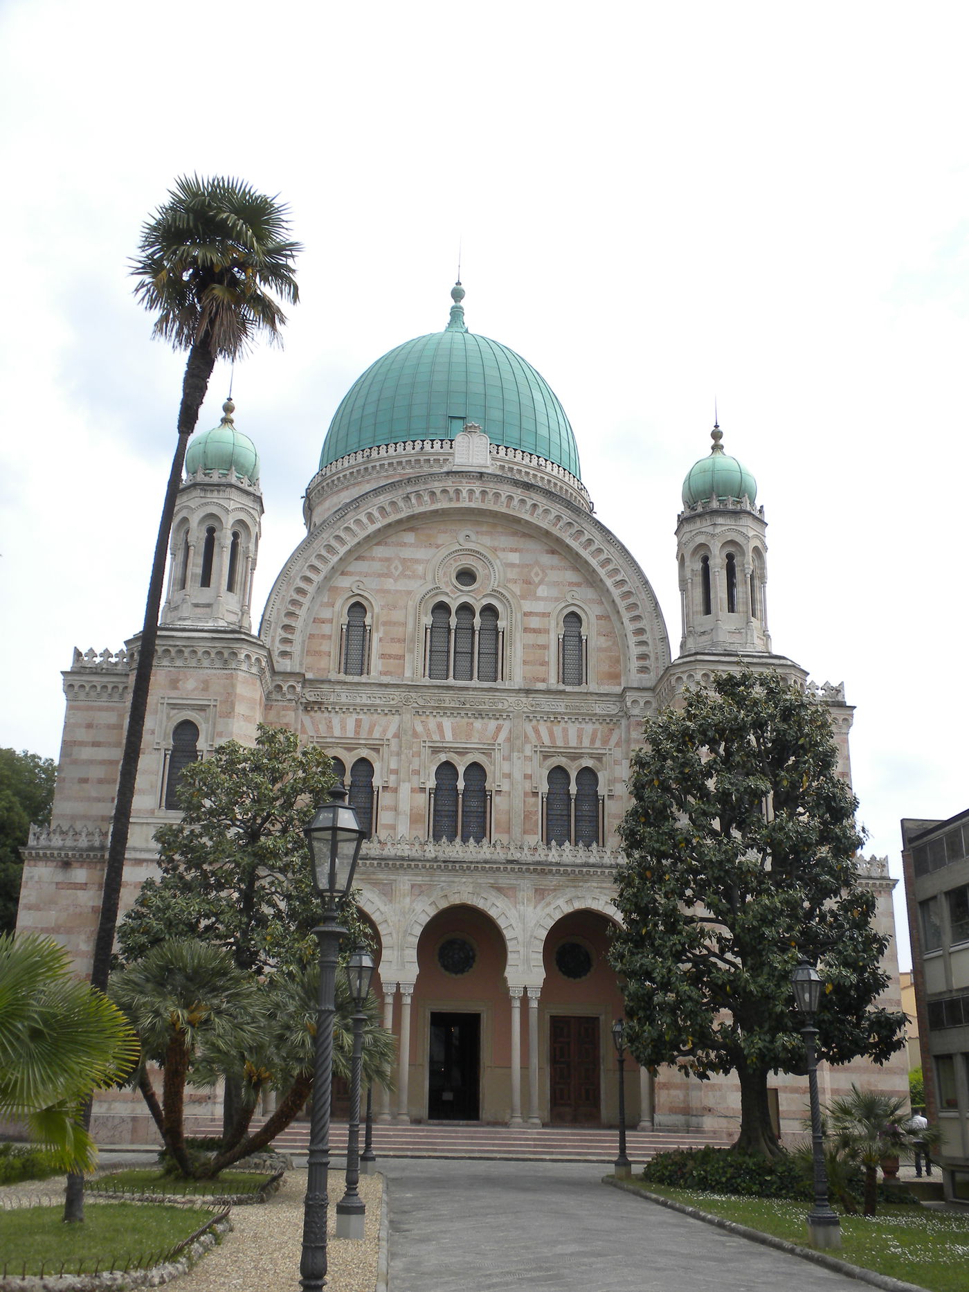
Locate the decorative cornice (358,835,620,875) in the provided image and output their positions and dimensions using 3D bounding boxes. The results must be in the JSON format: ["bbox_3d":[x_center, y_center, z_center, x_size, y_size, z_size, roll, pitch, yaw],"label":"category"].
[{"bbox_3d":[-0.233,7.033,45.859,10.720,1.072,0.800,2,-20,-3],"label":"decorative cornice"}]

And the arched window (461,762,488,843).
[{"bbox_3d":[-0.346,5.370,47.360,0.916,2.750,0.300,2,-20,-3],"label":"arched window"}]

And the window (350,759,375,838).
[{"bbox_3d":[-4.018,5.039,45.508,0.795,2.775,0.300,2,-19,-3],"label":"window"}]

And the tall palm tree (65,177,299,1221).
[{"bbox_3d":[-4.916,-0.168,21.026,3.000,16.425,3.000,2,-20,-3],"label":"tall palm tree"}]

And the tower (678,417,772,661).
[{"bbox_3d":[8.544,-3.671,49.717,3.350,9.728,3.350,3,-18,-3],"label":"tower"}]

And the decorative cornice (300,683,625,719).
[{"bbox_3d":[-0.753,1.865,46.823,10.989,0.892,0.500,2,-19,-3],"label":"decorative cornice"}]

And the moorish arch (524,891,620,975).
[{"bbox_3d":[3.115,8.936,42.666,3.650,2.740,0.600,3,-18,-3],"label":"moorish arch"}]

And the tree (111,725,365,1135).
[{"bbox_3d":[-6.565,8.000,39.511,7.100,11.763,6.800,2,-20,-3],"label":"tree"}]

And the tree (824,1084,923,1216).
[{"bbox_3d":[6.398,8.421,23.038,1.700,1.976,1.700,2,-20,-3],"label":"tree"}]

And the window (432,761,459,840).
[{"bbox_3d":[-1.345,5.346,47.296,0.913,2.711,0.300,2,-20,-3],"label":"window"}]

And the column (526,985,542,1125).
[{"bbox_3d":[1.551,12.977,43.727,0.463,4.230,0.460,2,-20,-3],"label":"column"}]

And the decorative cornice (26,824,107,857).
[{"bbox_3d":[-12.789,5.982,42.376,2.350,0.880,0.700,3,-18,-3],"label":"decorative cornice"}]

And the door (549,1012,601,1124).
[{"bbox_3d":[2.889,13.464,43.914,1.614,3.265,0.200,2,-19,-3],"label":"door"}]

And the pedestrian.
[{"bbox_3d":[11.547,13.143,36.553,0.520,1.650,0.340,-2,-18,11],"label":"pedestrian"}]

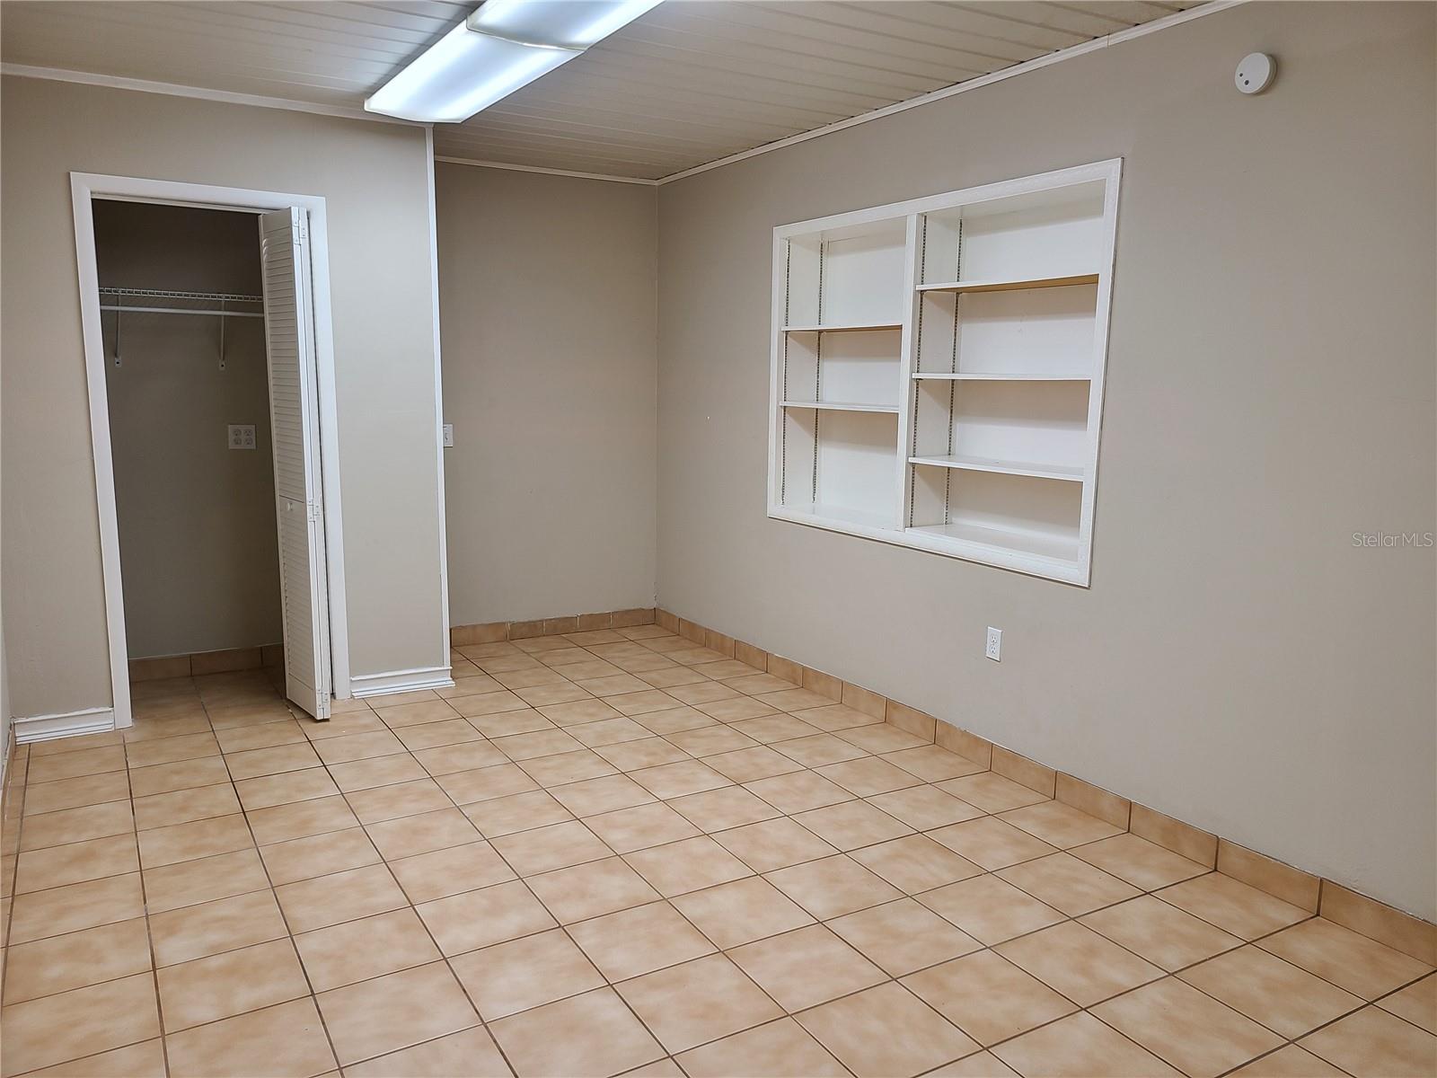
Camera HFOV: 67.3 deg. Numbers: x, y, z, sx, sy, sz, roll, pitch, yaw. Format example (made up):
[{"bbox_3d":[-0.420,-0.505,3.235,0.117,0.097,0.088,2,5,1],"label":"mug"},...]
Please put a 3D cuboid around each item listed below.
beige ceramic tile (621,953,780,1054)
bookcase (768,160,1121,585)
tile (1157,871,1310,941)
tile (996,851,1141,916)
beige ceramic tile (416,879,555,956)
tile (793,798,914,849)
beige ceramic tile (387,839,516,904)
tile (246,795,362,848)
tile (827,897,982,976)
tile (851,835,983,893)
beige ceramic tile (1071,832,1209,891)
[{"bbox_3d":[-0.045,1.067,2.487,0.300,0.010,0.300,-5,10,-30],"label":"beige ceramic tile"},{"bbox_3d":[0.846,-0.649,4.325,0.275,1.352,1.957,-4,10,-30],"label":"bookcase"},{"bbox_3d":[1.410,1.008,2.972,0.285,0.010,0.300,-5,10,-30],"label":"tile"},{"bbox_3d":[1.008,0.997,3.112,0.302,0.010,0.302,-4,10,-30],"label":"tile"},{"bbox_3d":[-0.617,1.007,2.864,0.298,0.010,0.298,-5,10,-30],"label":"beige ceramic tile"},{"bbox_3d":[0.433,0.923,3.471,0.298,0.010,0.298,-5,10,-30],"label":"tile"},{"bbox_3d":[-0.769,0.965,3.124,0.300,0.010,0.300,-5,10,-30],"label":"beige ceramic tile"},{"bbox_3d":[-1.337,0.906,3.473,0.300,0.010,0.300,-5,10,-30],"label":"tile"},{"bbox_3d":[0.477,1.028,2.795,0.298,0.010,0.298,-5,10,-30],"label":"tile"},{"bbox_3d":[0.586,0.965,3.207,0.298,0.010,0.298,-5,10,-30],"label":"tile"},{"bbox_3d":[1.268,0.978,3.261,0.290,0.010,0.302,-4,10,-30],"label":"beige ceramic tile"}]

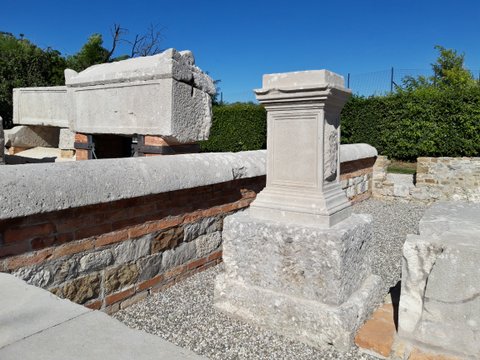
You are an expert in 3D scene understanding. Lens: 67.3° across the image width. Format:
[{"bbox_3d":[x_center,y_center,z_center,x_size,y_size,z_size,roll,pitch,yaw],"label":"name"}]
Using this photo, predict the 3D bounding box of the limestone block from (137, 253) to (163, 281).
[{"bbox_3d":[-0.831,0.744,3.152,0.170,0.183,0.250,5,9,36],"label":"limestone block"}]

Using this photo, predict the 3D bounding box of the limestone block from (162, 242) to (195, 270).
[{"bbox_3d":[-0.627,0.704,3.426,0.170,0.170,0.447,5,9,36],"label":"limestone block"}]

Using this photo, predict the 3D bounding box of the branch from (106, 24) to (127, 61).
[{"bbox_3d":[-7.194,-8.010,21.000,1.165,2.160,0.800,-2,7,-19],"label":"branch"}]

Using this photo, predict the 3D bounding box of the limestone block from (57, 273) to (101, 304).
[{"bbox_3d":[-1.213,0.807,2.636,0.170,0.194,0.328,5,9,36],"label":"limestone block"}]

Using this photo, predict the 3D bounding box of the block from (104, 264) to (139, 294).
[{"bbox_3d":[-1.002,0.774,2.922,0.170,0.172,0.310,5,9,36],"label":"block"}]

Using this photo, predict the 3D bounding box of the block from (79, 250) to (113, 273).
[{"bbox_3d":[-1.129,0.599,2.724,0.170,0.093,0.263,5,9,36],"label":"block"}]

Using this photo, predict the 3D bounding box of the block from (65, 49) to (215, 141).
[{"bbox_3d":[-1.513,-1.180,5.400,2.170,1.180,0.930,5,8,32],"label":"block"}]

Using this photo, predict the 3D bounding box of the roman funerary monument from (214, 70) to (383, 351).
[{"bbox_3d":[0.530,0.115,2.951,1.113,1.855,0.956,5,9,34],"label":"roman funerary monument"}]

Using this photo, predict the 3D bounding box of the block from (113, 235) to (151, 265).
[{"bbox_3d":[-0.937,0.573,2.984,0.170,0.150,0.360,5,9,36],"label":"block"}]

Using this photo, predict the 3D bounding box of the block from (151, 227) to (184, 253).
[{"bbox_3d":[-0.705,0.528,3.296,0.170,0.143,0.390,5,9,36],"label":"block"}]

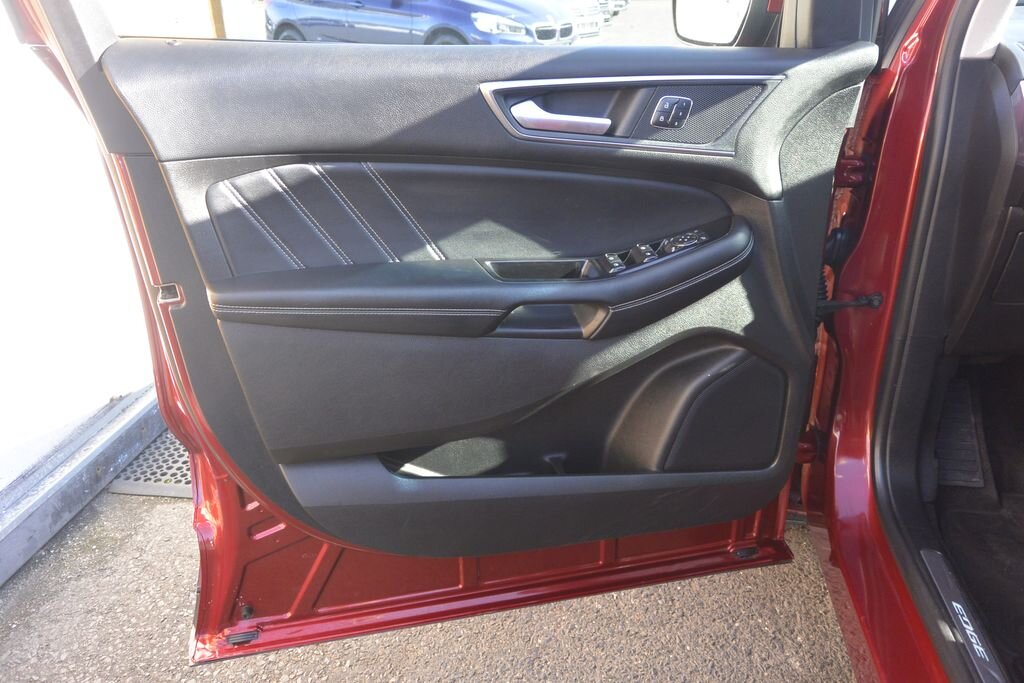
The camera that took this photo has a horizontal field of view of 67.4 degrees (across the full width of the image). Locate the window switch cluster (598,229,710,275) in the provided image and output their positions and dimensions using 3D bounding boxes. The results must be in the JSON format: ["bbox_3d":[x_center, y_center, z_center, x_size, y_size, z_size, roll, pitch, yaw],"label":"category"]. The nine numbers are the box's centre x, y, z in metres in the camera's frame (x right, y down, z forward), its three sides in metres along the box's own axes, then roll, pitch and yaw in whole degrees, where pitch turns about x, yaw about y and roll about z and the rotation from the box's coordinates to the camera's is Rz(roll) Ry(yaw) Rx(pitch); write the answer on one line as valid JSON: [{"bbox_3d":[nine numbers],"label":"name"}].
[{"bbox_3d":[0.165,-0.104,0.888,0.120,0.022,0.050,-19,35,-12],"label":"window switch cluster"}]

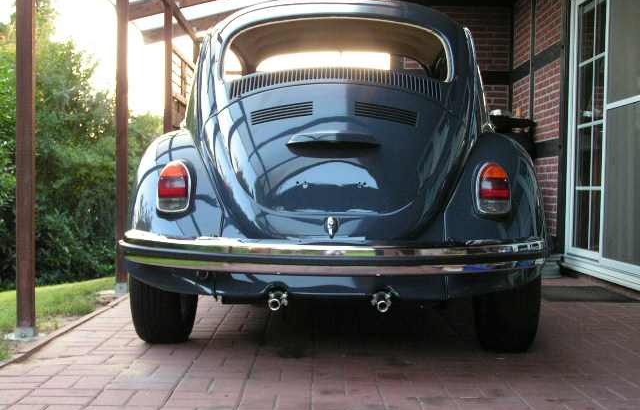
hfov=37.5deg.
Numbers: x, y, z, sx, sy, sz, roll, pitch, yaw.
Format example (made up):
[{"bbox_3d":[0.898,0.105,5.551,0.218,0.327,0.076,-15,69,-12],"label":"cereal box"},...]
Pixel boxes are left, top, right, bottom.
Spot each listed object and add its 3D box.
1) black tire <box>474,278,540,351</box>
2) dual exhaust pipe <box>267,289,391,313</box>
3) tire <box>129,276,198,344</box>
[{"bbox_3d":[0.718,0.248,3.665,0.180,0.630,0.630,1,1,2],"label":"black tire"},{"bbox_3d":[0.031,0.313,3.070,0.400,0.070,0.200,1,1,2],"label":"dual exhaust pipe"},{"bbox_3d":[-0.600,0.227,3.725,0.180,0.630,0.630,1,1,2],"label":"tire"}]

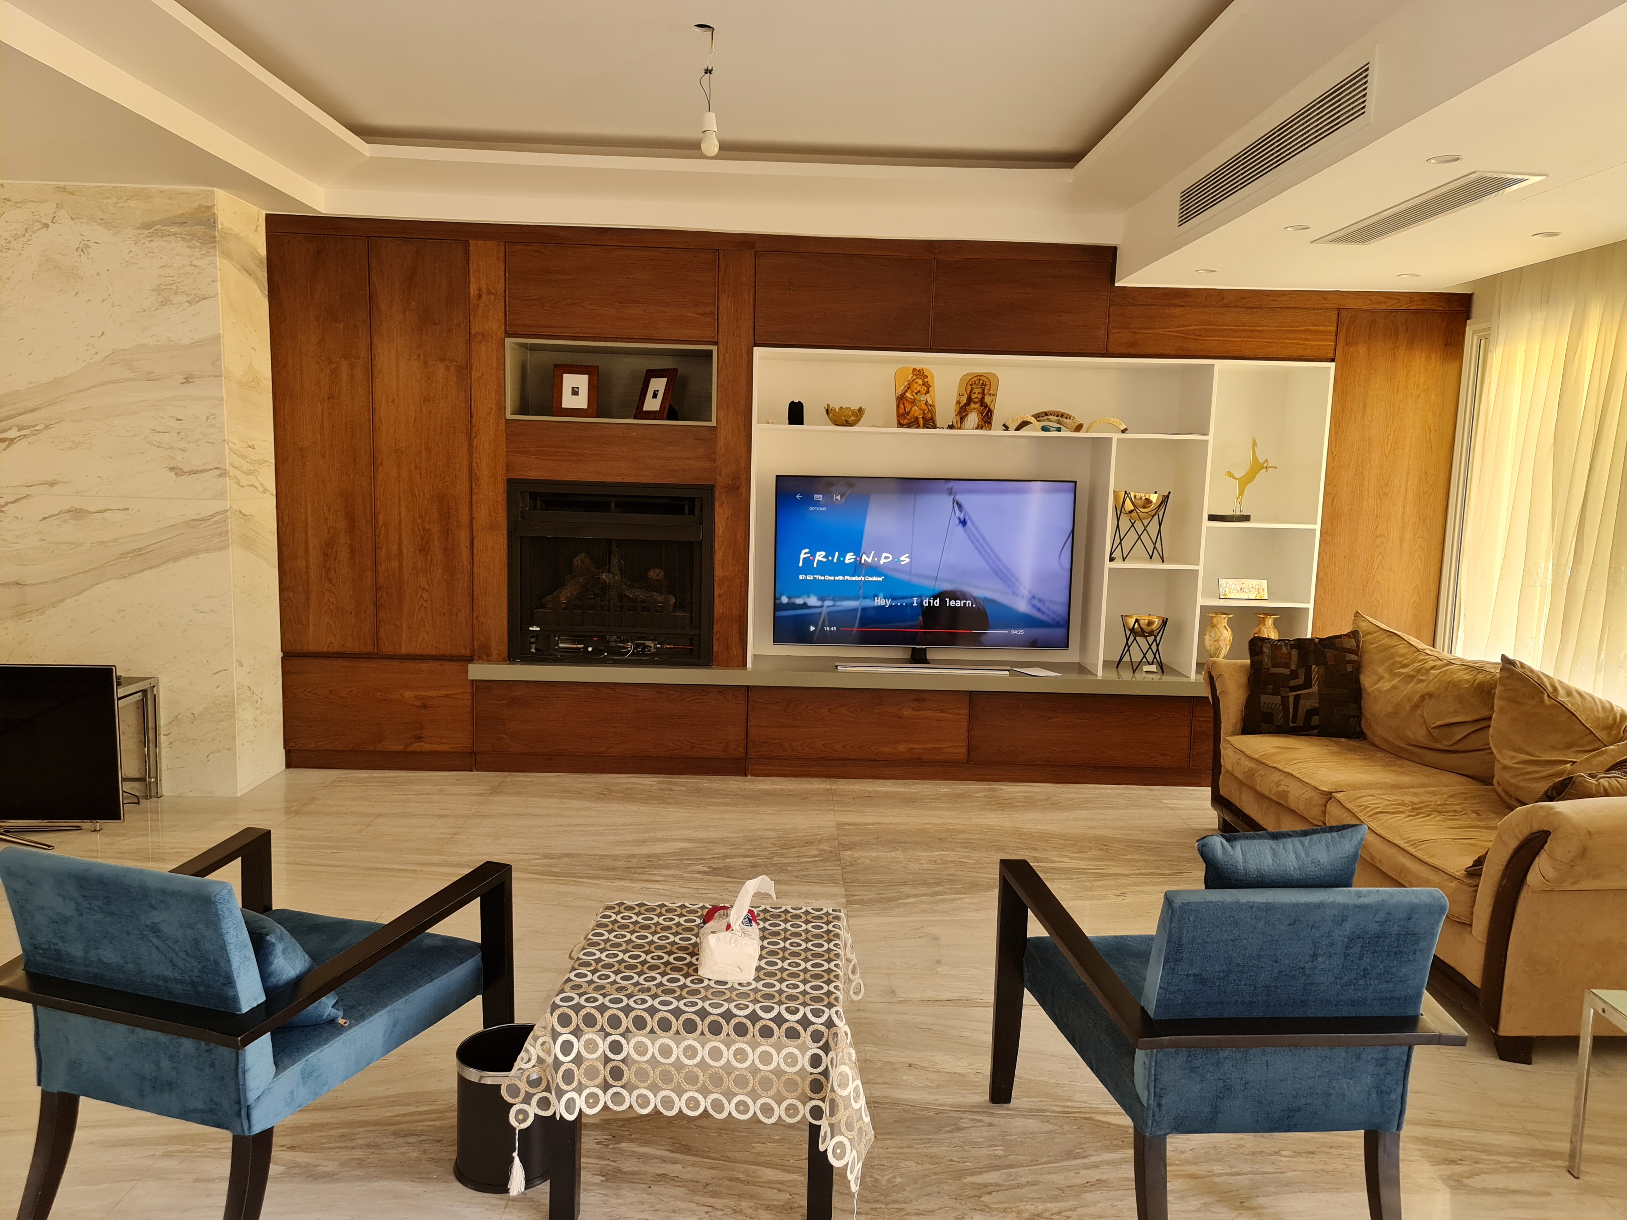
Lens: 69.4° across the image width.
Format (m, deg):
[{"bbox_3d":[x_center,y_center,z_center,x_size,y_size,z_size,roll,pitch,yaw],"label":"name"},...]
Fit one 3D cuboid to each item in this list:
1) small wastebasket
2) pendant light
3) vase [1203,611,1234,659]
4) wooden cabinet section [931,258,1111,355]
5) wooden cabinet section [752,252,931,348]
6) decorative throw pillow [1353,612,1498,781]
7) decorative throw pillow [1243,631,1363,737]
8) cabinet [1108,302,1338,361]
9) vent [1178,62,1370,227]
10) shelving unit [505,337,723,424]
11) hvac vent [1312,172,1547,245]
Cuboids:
[{"bbox_3d":[-0.656,1.067,2.534,0.231,0.262,0.231,1,7,-1],"label":"small wastebasket"},{"bbox_3d":[-0.338,-1.655,3.748,0.075,0.385,0.070,1,7,-1],"label":"pendant light"},{"bbox_3d":[1.980,0.160,5.801,0.142,0.295,0.142,1,7,-1],"label":"vase"},{"bbox_3d":[0.950,-1.419,5.555,0.814,0.400,0.300,1,7,-1],"label":"wooden cabinet section"},{"bbox_3d":[0.138,-1.406,5.379,0.808,0.422,0.050,1,7,-1],"label":"wooden cabinet section"},{"bbox_3d":[2.345,0.318,4.383,0.220,0.510,0.820,12,5,-11],"label":"decorative throw pillow"},{"bbox_3d":[1.978,0.306,4.740,0.460,0.420,0.130,3,-6,9],"label":"decorative throw pillow"},{"bbox_3d":[1.877,-1.303,5.574,1.046,0.253,0.380,1,7,-1],"label":"cabinet"},{"bbox_3d":[1.414,-1.428,3.735,0.050,0.130,1.510,1,7,-1],"label":"vent"},{"bbox_3d":[-0.930,-1.066,5.584,0.962,0.372,0.390,1,7,-1],"label":"shelving unit"},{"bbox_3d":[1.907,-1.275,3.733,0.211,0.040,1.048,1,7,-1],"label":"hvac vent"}]

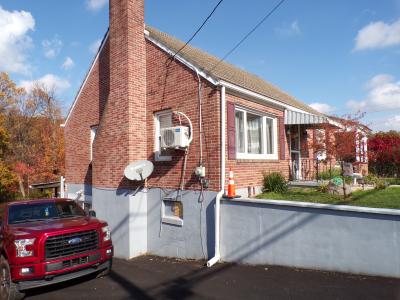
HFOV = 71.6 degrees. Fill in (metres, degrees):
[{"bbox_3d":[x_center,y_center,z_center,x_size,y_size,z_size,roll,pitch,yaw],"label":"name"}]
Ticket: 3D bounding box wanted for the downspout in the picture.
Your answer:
[{"bbox_3d":[0.397,0.480,6.391,0.100,4.127,0.710,-3,-4,41],"label":"downspout"}]

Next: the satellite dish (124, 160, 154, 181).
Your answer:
[{"bbox_3d":[-1.638,0.515,7.468,0.800,0.570,0.340,-7,-22,-11],"label":"satellite dish"}]

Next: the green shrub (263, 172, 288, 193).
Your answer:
[{"bbox_3d":[2.164,0.932,7.950,0.700,0.600,0.720,-3,-4,41],"label":"green shrub"}]

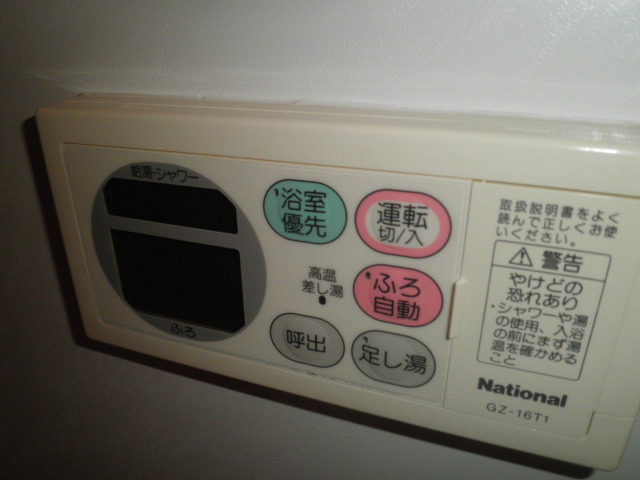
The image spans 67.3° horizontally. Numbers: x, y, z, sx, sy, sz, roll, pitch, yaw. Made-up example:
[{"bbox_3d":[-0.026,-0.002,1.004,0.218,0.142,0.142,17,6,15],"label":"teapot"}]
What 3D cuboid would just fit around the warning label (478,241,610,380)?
[{"bbox_3d":[0.061,0.020,0.134,0.028,0.040,0.001,8,24,19],"label":"warning label"}]

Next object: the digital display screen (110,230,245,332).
[{"bbox_3d":[-0.053,0.016,0.179,0.055,0.035,0.002,8,24,19],"label":"digital display screen"}]

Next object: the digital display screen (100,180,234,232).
[{"bbox_3d":[-0.053,-0.012,0.167,0.055,0.015,0.002,8,24,19],"label":"digital display screen"}]

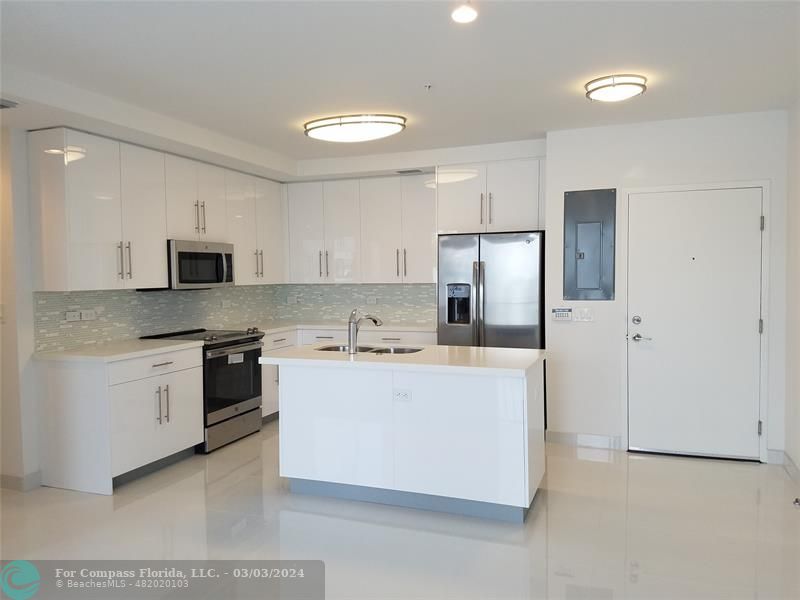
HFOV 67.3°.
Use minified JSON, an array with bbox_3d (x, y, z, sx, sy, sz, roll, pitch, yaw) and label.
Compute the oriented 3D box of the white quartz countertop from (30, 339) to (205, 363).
[{"bbox_3d":[-2.020,0.365,4.423,0.650,0.036,0.949,0,2,21],"label":"white quartz countertop"}]

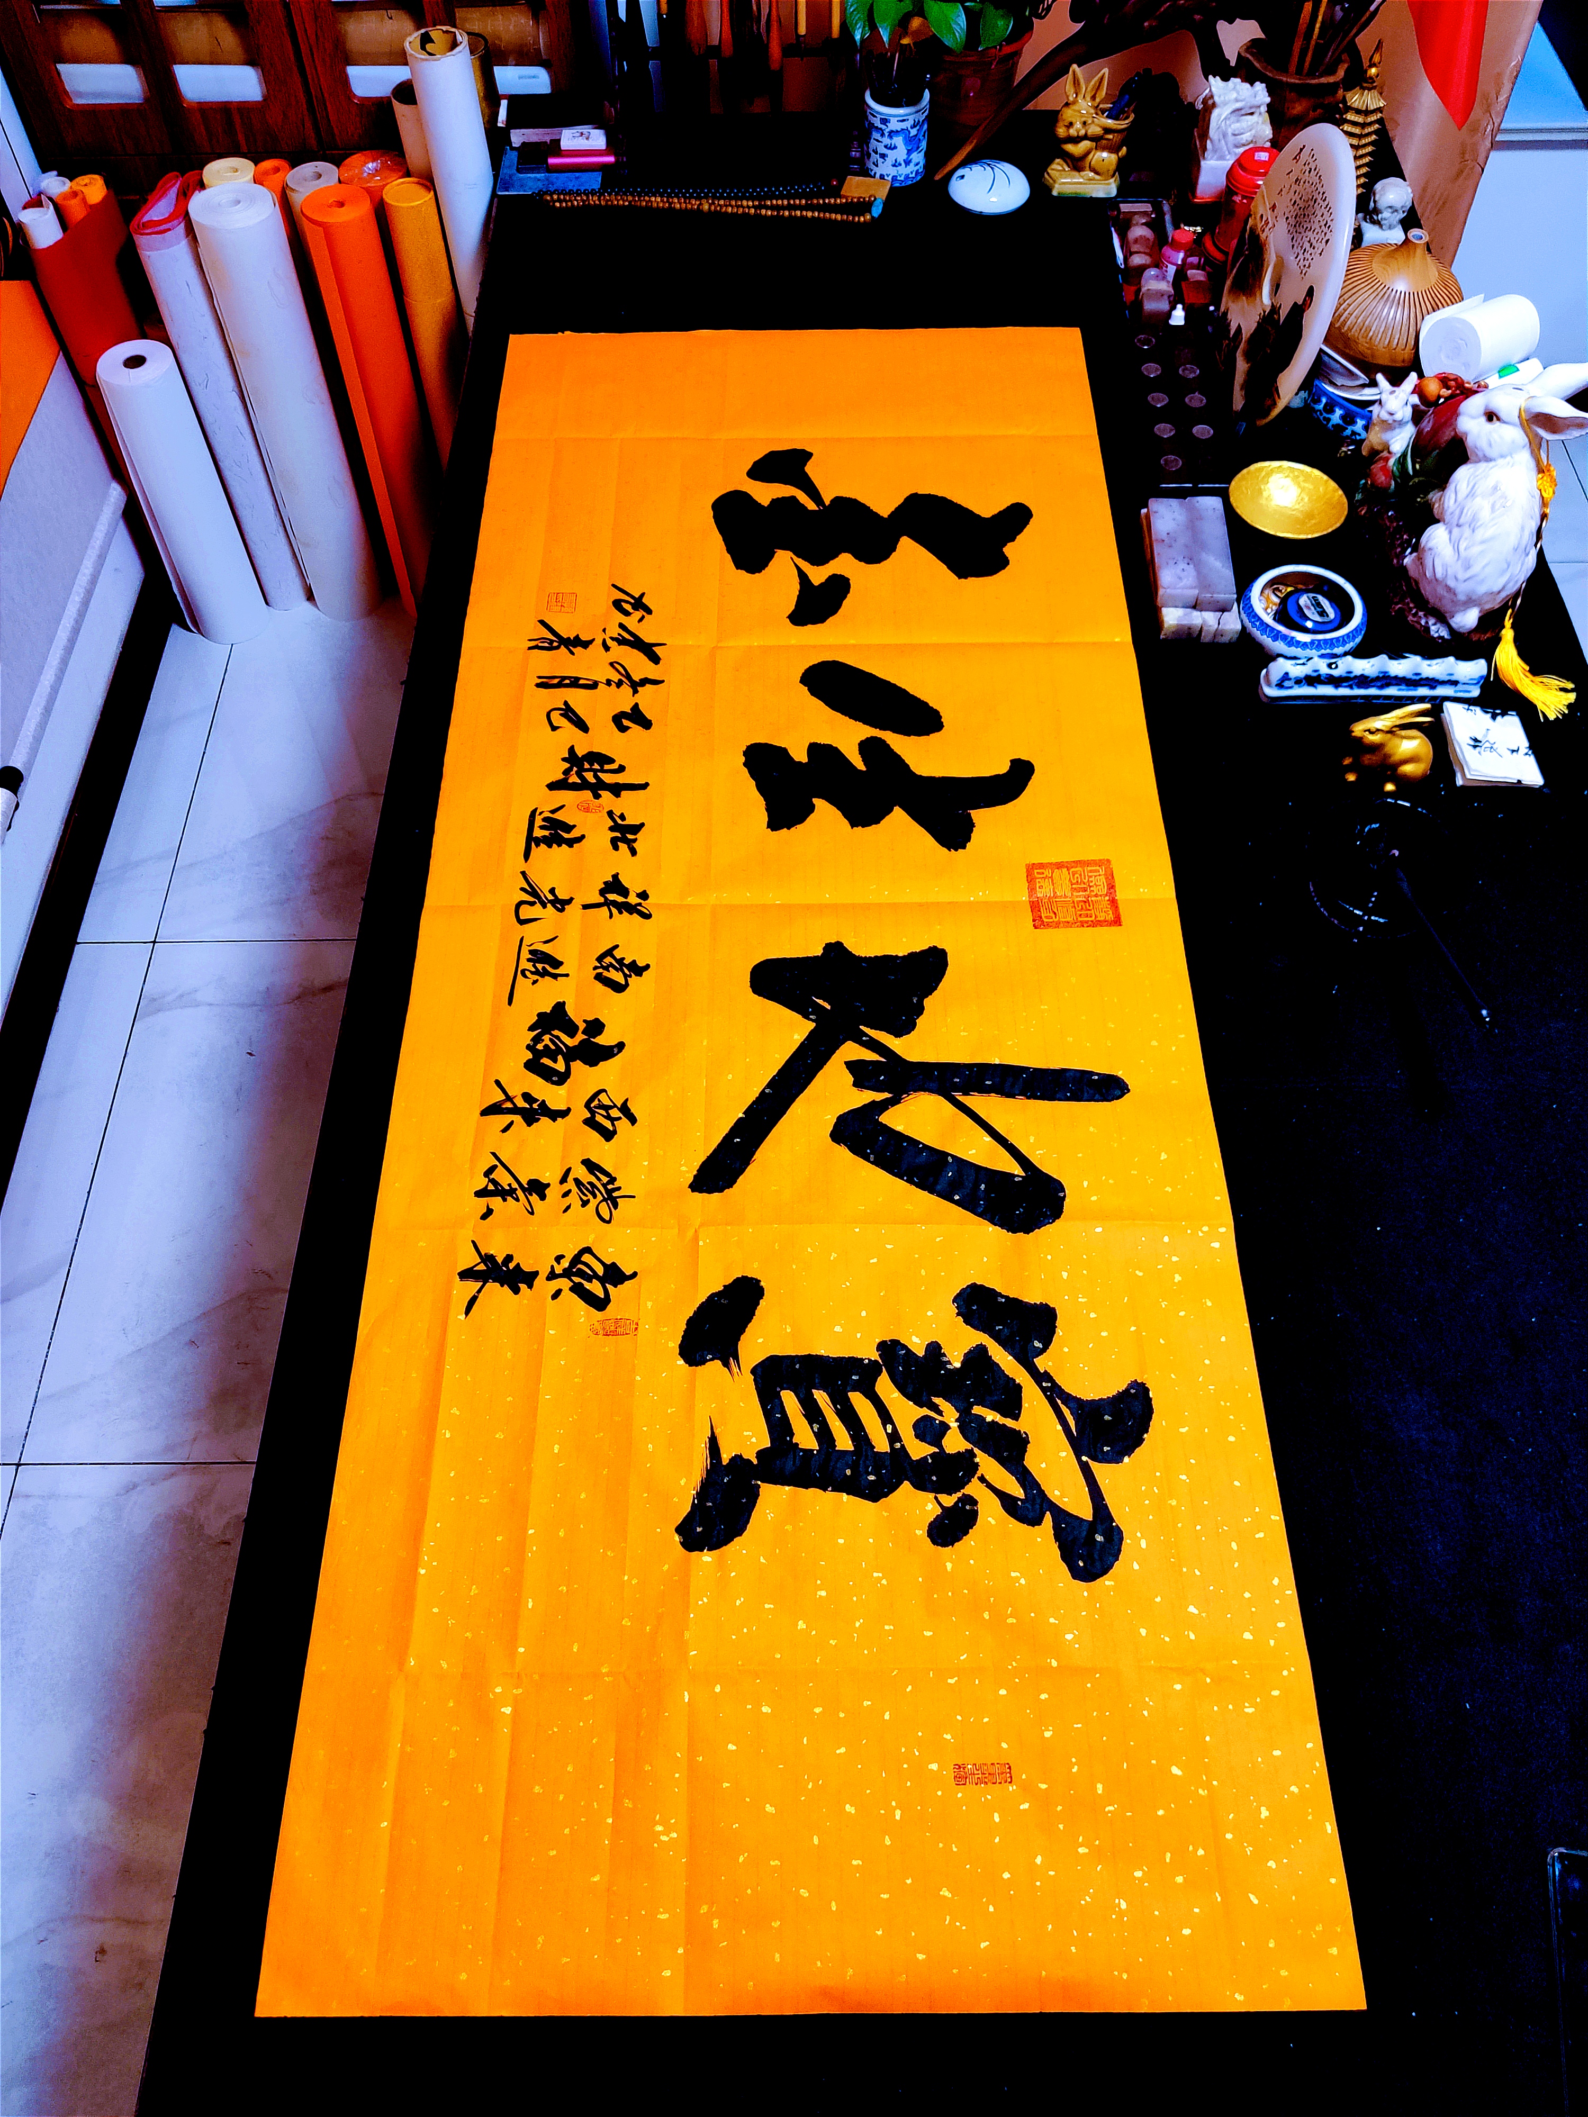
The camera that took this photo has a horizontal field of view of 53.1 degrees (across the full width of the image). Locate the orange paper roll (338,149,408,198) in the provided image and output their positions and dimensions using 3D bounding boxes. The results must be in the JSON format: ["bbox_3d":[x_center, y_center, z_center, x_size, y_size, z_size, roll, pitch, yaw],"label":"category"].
[{"bbox_3d":[-0.593,-1.074,2.544,0.100,0.700,0.100,0,58,0],"label":"orange paper roll"}]

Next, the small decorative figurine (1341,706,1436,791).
[{"bbox_3d":[0.579,-0.305,1.534,0.088,0.070,0.055,-3,58,-2],"label":"small decorative figurine"}]

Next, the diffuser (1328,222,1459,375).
[{"bbox_3d":[0.719,-0.916,1.887,0.170,0.125,0.170,0,58,0],"label":"diffuser"}]

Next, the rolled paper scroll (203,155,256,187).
[{"bbox_3d":[-0.793,-1.061,2.530,0.075,0.695,0.075,0,58,0],"label":"rolled paper scroll"}]

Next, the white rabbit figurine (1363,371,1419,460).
[{"bbox_3d":[0.655,-0.706,1.747,0.060,0.090,0.060,12,58,8],"label":"white rabbit figurine"}]

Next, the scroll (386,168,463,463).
[{"bbox_3d":[-0.533,-1.010,2.495,0.073,0.700,0.073,0,58,0],"label":"scroll"}]

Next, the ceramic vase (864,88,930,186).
[{"bbox_3d":[0.137,-1.237,2.123,0.084,0.096,0.084,0,58,0],"label":"ceramic vase"}]

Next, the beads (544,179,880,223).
[{"bbox_3d":[-0.111,-1.140,2.113,0.455,0.012,0.090,0,58,0],"label":"beads"}]

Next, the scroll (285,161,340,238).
[{"bbox_3d":[-0.669,-1.051,2.521,0.073,0.700,0.073,0,58,0],"label":"scroll"}]

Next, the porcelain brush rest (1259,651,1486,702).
[{"bbox_3d":[0.584,-0.394,1.620,0.216,0.038,0.042,1,58,1],"label":"porcelain brush rest"}]

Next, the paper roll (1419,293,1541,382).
[{"bbox_3d":[0.784,-0.818,1.815,0.089,0.084,0.084,-25,61,-15],"label":"paper roll"}]

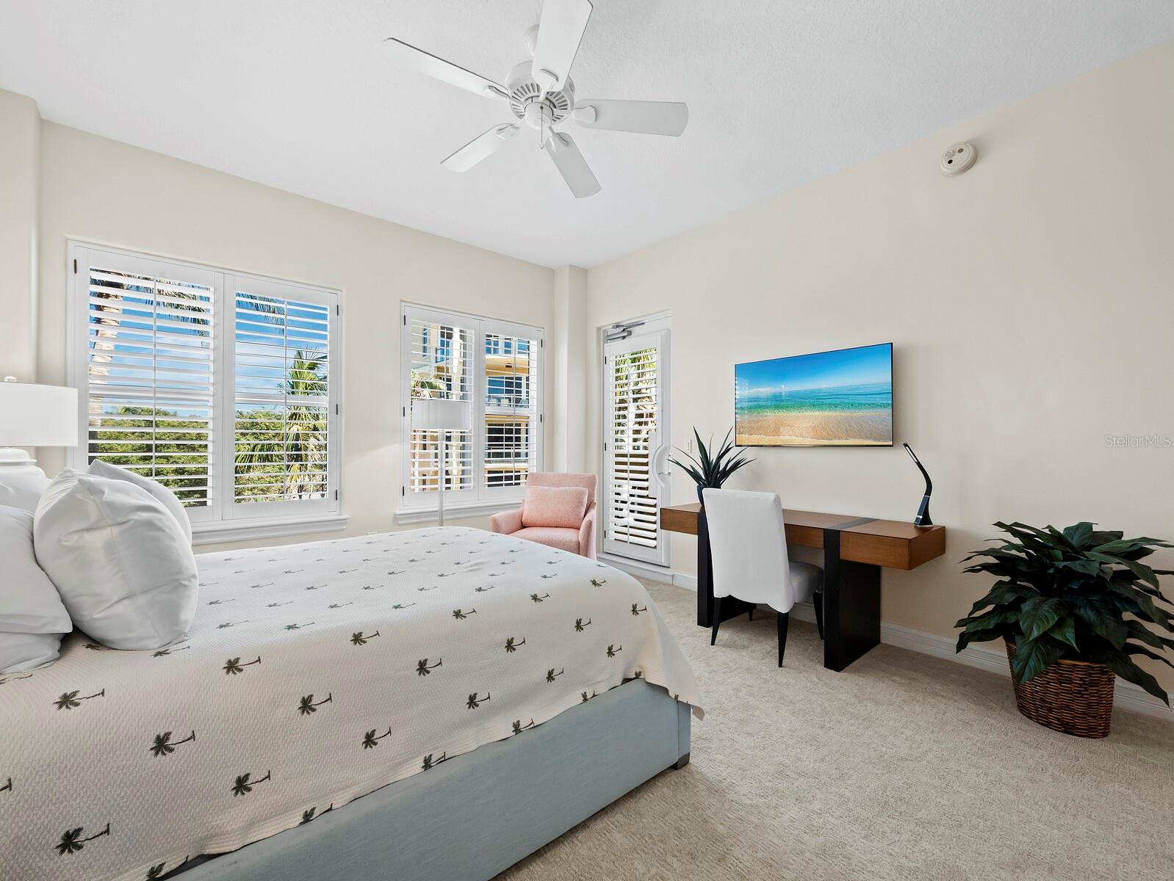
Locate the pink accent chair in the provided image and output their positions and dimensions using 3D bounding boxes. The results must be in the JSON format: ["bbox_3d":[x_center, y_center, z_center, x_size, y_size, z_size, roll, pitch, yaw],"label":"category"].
[{"bbox_3d":[-0.335,0.782,4.112,0.800,0.940,0.800,0,-1,15],"label":"pink accent chair"}]

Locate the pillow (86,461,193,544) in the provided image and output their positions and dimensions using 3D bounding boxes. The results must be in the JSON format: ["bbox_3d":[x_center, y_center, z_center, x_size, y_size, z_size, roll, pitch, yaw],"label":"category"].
[{"bbox_3d":[-1.651,0.314,1.727,0.260,0.500,0.520,-30,19,-38],"label":"pillow"}]

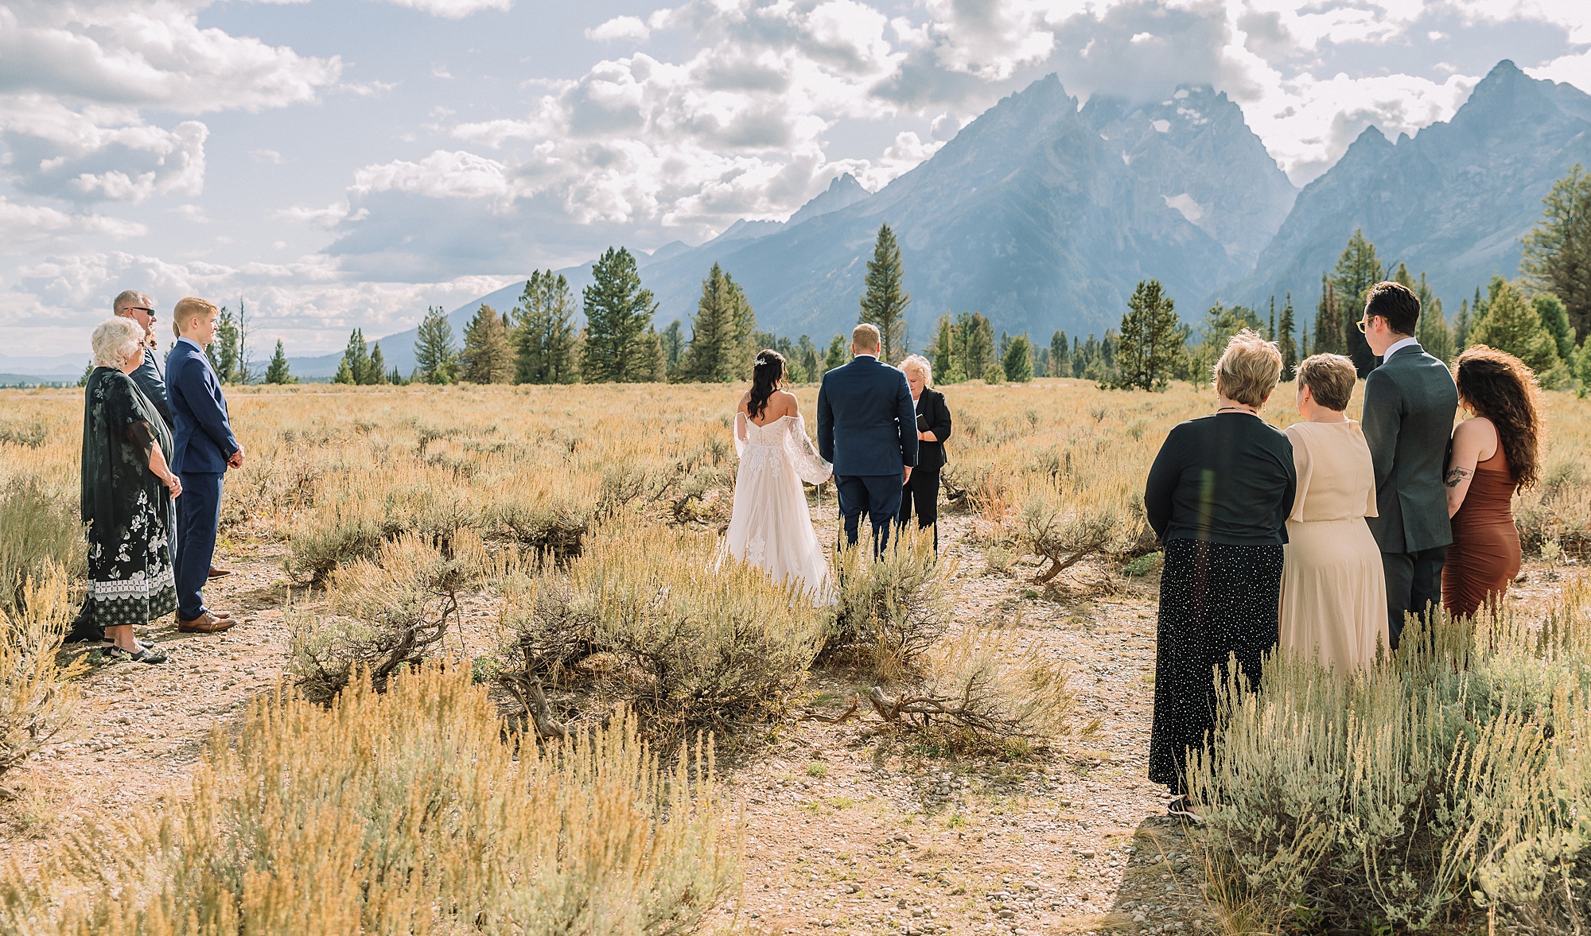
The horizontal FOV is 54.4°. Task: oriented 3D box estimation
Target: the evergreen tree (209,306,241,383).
[{"bbox_3d":[-55.227,-11.903,149.552,3.125,7.454,3.125,0,3,0],"label":"evergreen tree"}]

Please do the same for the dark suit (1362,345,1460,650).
[{"bbox_3d":[2.265,0.330,5.700,0.520,1.595,0.350,-2,4,-32],"label":"dark suit"}]

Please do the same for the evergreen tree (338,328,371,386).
[{"bbox_3d":[-42.688,-10.706,149.626,3.247,5.533,3.247,0,3,0],"label":"evergreen tree"}]

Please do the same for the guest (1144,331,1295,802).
[{"bbox_3d":[1.449,0.353,5.331,0.520,1.644,0.380,0,4,-8],"label":"guest"}]

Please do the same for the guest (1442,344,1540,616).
[{"bbox_3d":[2.735,0.323,6.050,0.460,1.600,0.370,-3,4,-37],"label":"guest"}]

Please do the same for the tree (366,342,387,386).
[{"bbox_3d":[-40.535,-10.047,149.666,2.045,4.211,2.045,0,3,0],"label":"tree"}]

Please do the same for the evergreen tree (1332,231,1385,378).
[{"bbox_3d":[45.457,-13.214,125.000,4.420,12.159,4.199,0,3,0],"label":"evergreen tree"}]

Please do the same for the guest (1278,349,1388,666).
[{"bbox_3d":[1.998,0.361,5.783,0.460,1.574,0.350,-1,4,-18],"label":"guest"}]

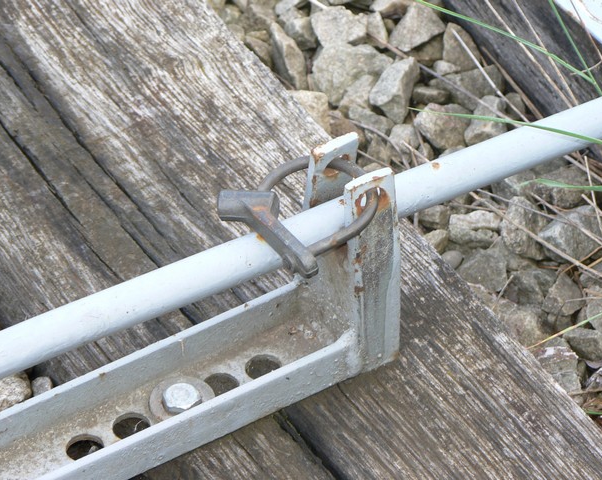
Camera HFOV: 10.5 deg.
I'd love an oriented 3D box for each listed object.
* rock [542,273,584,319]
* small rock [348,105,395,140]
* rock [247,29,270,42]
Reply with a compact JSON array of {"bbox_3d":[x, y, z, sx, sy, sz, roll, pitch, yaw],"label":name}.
[{"bbox_3d":[0.179,0.038,2.255,0.026,0.021,0.027,-23,51,-20],"label":"rock"},{"bbox_3d":[0.053,-0.088,2.457,0.036,0.020,0.026,-11,50,-10],"label":"small rock"},{"bbox_3d":[-0.031,-0.150,2.422,0.017,0.010,0.013,0,47,0],"label":"rock"}]

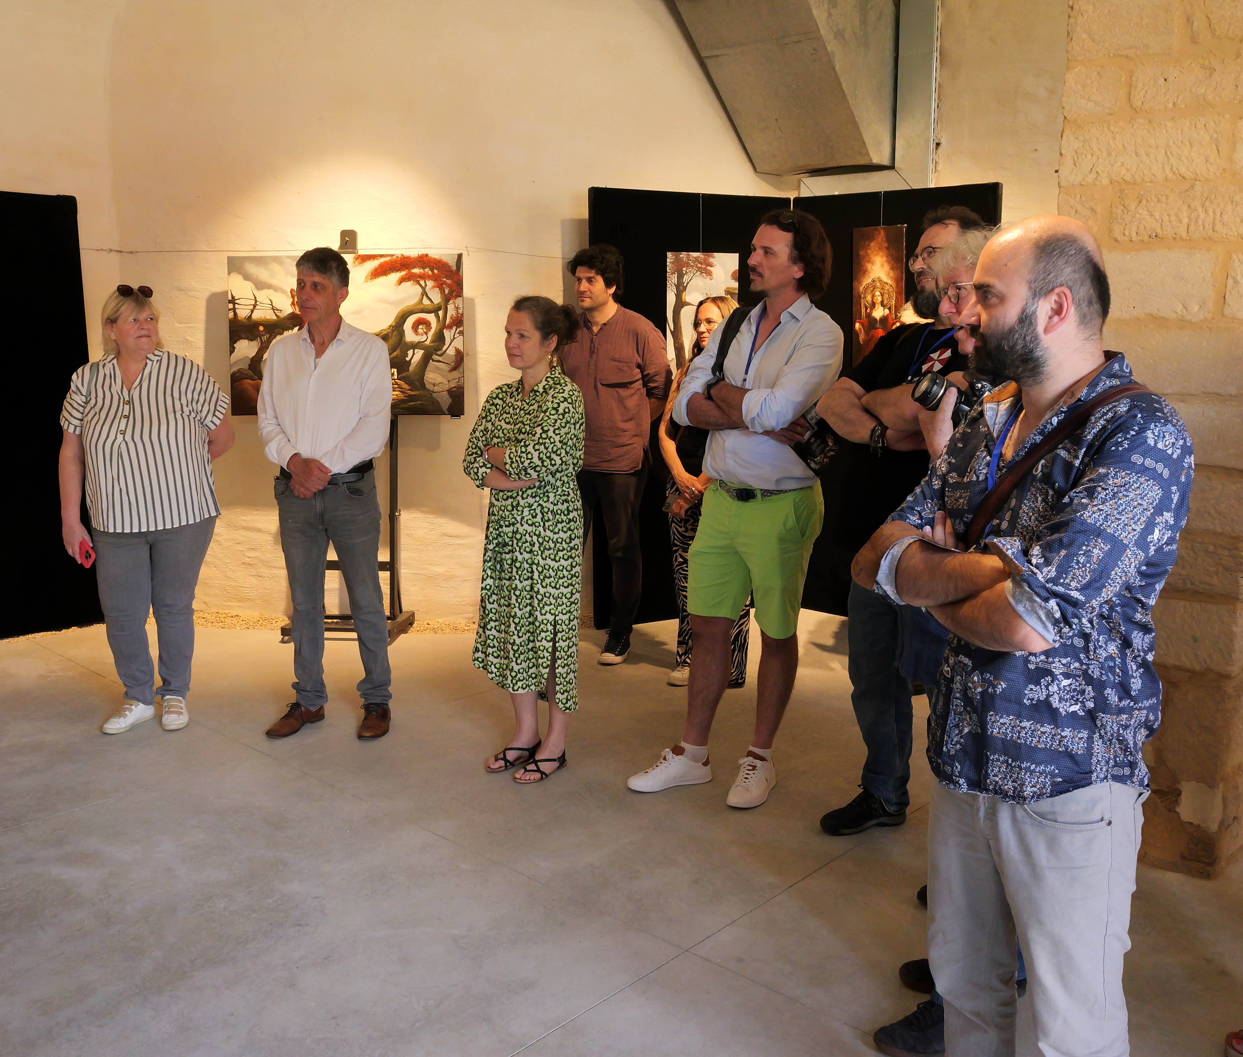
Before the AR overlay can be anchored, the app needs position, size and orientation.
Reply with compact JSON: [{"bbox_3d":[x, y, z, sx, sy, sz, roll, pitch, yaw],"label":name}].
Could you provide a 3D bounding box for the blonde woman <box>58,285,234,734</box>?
[{"bbox_3d":[-1.773,-0.063,4.227,0.620,1.635,0.400,1,10,8],"label":"blonde woman"}]

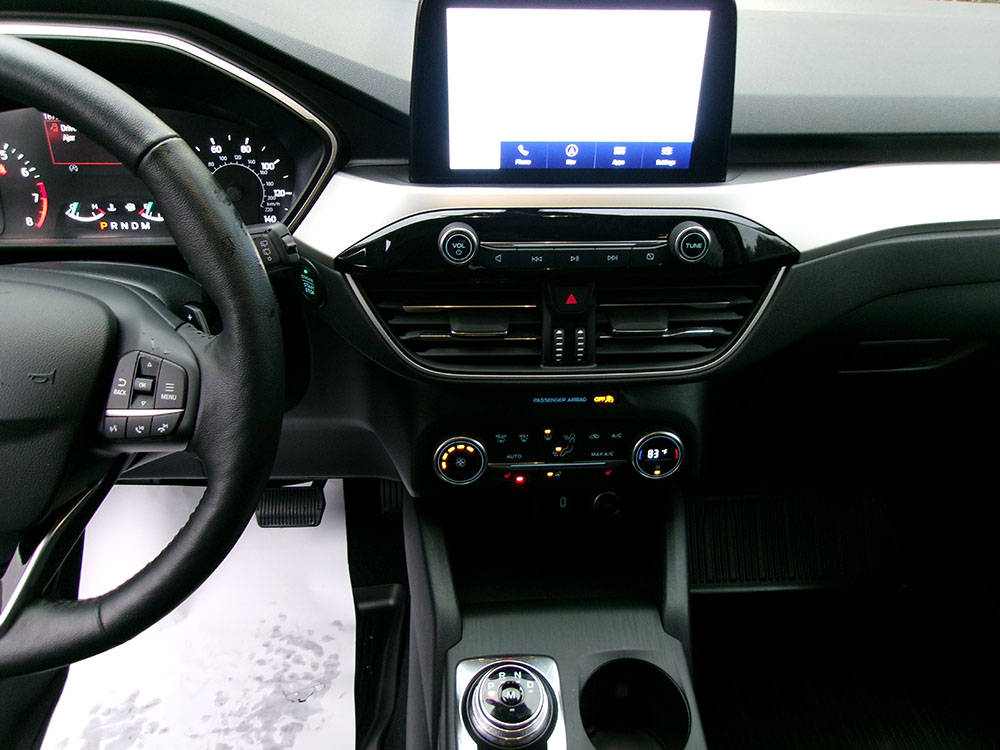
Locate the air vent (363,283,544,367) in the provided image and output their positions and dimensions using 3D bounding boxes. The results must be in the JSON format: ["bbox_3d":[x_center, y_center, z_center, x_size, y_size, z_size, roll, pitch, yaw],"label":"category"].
[{"bbox_3d":[-0.036,-0.042,0.600,0.132,0.066,0.030,-1,27,-3],"label":"air vent"}]

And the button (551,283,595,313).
[{"bbox_3d":[0.054,-0.059,0.590,0.032,0.023,0.010,-1,27,-3],"label":"button"}]

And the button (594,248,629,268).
[{"bbox_3d":[0.082,-0.086,0.576,0.025,0.015,0.008,-1,27,-3],"label":"button"}]

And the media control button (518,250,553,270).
[{"bbox_3d":[0.027,-0.085,0.572,0.026,0.017,0.008,-1,27,-3],"label":"media control button"}]

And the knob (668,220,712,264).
[{"bbox_3d":[0.138,-0.096,0.565,0.028,0.028,0.016,-1,27,-3],"label":"knob"}]

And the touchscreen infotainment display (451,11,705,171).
[{"bbox_3d":[0.052,-0.196,0.540,0.175,0.105,0.012,-1,30,-3],"label":"touchscreen infotainment display"}]

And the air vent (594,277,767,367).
[{"bbox_3d":[0.139,-0.044,0.611,0.131,0.070,0.030,-1,27,-3],"label":"air vent"}]

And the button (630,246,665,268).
[{"bbox_3d":[0.109,-0.087,0.577,0.025,0.017,0.008,-1,27,-3],"label":"button"}]

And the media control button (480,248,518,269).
[{"bbox_3d":[-0.001,-0.086,0.570,0.028,0.015,0.008,-1,27,-3],"label":"media control button"}]

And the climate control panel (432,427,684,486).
[{"bbox_3d":[0.048,0.066,0.639,0.203,0.051,0.020,-1,22,-3],"label":"climate control panel"}]

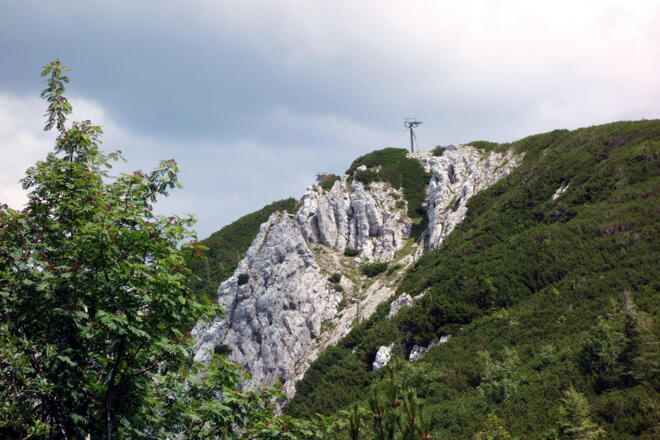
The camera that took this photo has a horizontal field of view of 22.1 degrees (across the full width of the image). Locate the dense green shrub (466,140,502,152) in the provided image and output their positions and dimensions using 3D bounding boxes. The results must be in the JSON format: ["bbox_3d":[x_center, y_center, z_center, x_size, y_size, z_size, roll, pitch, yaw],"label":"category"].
[{"bbox_3d":[27.483,-13.039,300.000,6.200,2.100,4.500,-1,-5,0],"label":"dense green shrub"}]

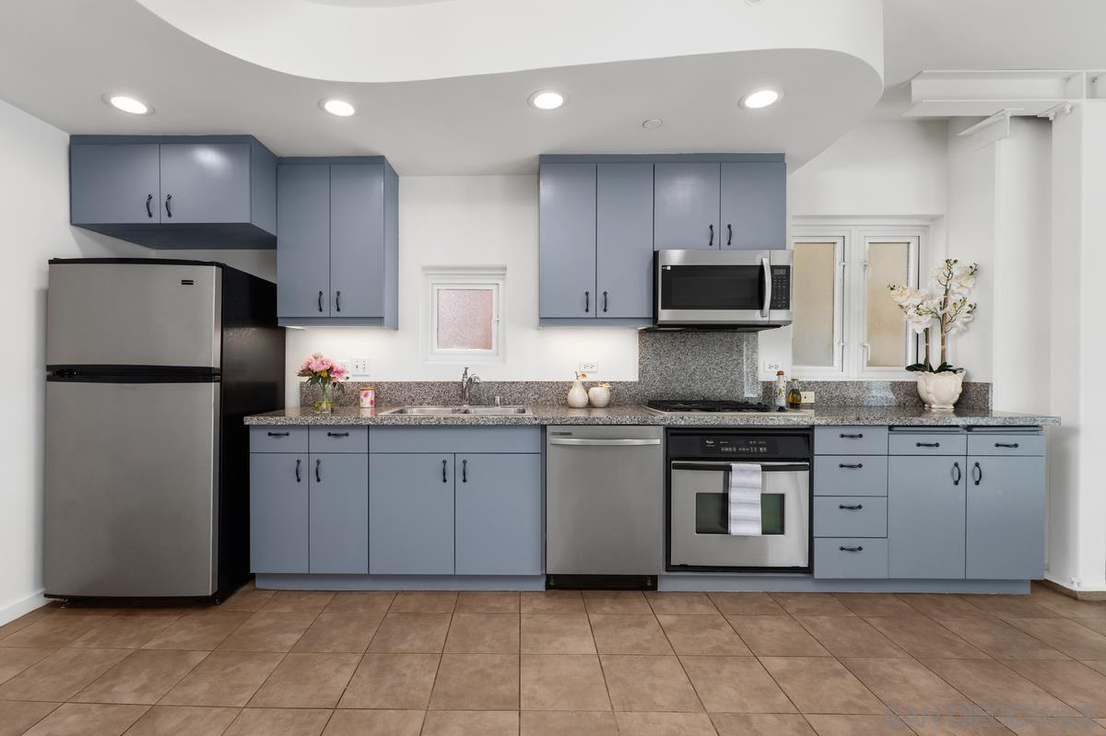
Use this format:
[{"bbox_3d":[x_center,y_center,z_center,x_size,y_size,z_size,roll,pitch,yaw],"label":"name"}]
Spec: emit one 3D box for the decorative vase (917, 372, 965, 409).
[{"bbox_3d":[2.390,0.132,3.030,0.255,0.230,0.240,0,0,-1],"label":"decorative vase"}]

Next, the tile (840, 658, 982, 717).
[{"bbox_3d":[1.334,1.200,1.852,0.324,0.012,0.333,0,0,-1],"label":"tile"}]

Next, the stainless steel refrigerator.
[{"bbox_3d":[-2.035,0.332,2.720,0.825,1.700,0.730,0,0,-1],"label":"stainless steel refrigerator"}]

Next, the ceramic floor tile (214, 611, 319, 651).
[{"bbox_3d":[-1.260,1.184,2.201,0.318,0.012,0.318,0,0,0],"label":"ceramic floor tile"}]

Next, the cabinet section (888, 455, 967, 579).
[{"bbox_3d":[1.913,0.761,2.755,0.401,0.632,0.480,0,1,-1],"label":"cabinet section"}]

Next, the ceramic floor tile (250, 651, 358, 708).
[{"bbox_3d":[-0.924,1.189,1.874,0.321,0.010,0.322,0,1,-2],"label":"ceramic floor tile"}]

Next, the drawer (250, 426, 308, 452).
[{"bbox_3d":[-1.405,0.368,2.750,0.300,0.140,0.500,0,0,-1],"label":"drawer"}]

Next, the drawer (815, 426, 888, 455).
[{"bbox_3d":[1.518,0.370,2.704,0.374,0.150,0.480,0,0,0],"label":"drawer"}]

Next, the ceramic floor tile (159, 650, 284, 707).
[{"bbox_3d":[-1.238,1.184,1.873,0.318,0.012,0.318,0,0,0],"label":"ceramic floor tile"}]

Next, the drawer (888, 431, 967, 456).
[{"bbox_3d":[1.893,0.387,2.688,0.393,0.113,0.480,0,0,0],"label":"drawer"}]

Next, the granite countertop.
[{"bbox_3d":[0.515,0.270,2.840,4.180,0.042,0.650,0,0,0],"label":"granite countertop"}]

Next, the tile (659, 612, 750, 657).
[{"bbox_3d":[0.661,1.185,2.178,0.321,0.010,0.324,0,1,-2],"label":"tile"}]

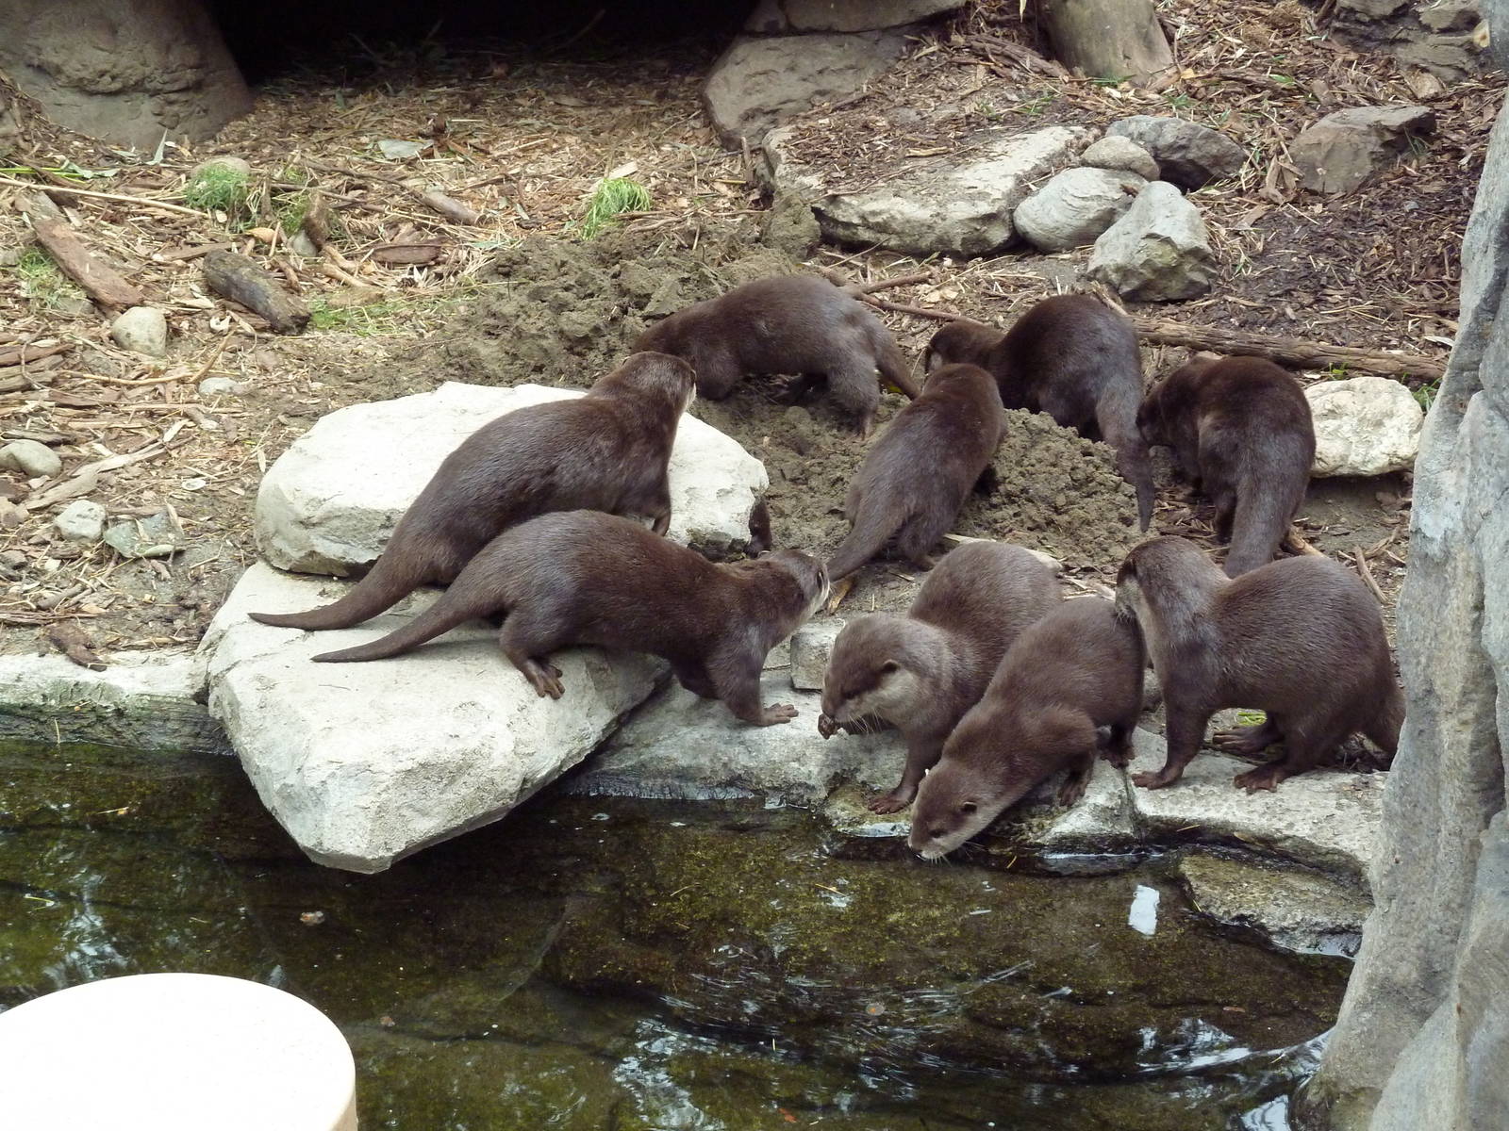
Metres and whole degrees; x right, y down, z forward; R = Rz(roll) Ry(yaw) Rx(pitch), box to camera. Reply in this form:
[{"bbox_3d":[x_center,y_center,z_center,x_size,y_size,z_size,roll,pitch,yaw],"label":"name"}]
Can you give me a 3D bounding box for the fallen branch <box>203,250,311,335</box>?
[{"bbox_3d":[-0.772,-0.426,4.856,0.070,0.060,0.250,-13,27,-26],"label":"fallen branch"}]

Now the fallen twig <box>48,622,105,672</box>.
[{"bbox_3d":[-0.897,0.096,4.149,0.056,0.031,0.138,-16,28,-31],"label":"fallen twig"}]

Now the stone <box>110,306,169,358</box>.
[{"bbox_3d":[-1.000,-0.379,5.105,0.092,0.062,0.075,0,24,0],"label":"stone"}]

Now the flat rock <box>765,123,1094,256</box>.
[{"bbox_3d":[0.299,-0.673,5.494,0.551,0.143,0.428,0,24,0],"label":"flat rock"}]

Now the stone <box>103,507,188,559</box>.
[{"bbox_3d":[-0.825,-0.053,4.240,0.110,0.040,0.110,0,24,0],"label":"stone"}]

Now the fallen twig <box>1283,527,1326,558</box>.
[{"bbox_3d":[0.779,-0.037,4.377,0.022,0.020,0.133,-8,25,-17],"label":"fallen twig"}]

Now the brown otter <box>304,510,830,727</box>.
[{"bbox_3d":[-0.250,0.059,3.933,0.673,0.291,0.178,-3,24,-7],"label":"brown otter"}]

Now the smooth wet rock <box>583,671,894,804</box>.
[{"bbox_3d":[-0.019,0.217,3.854,0.400,0.090,0.280,0,24,0],"label":"smooth wet rock"}]

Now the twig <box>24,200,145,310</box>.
[{"bbox_3d":[-1.159,-0.533,5.420,0.060,0.045,0.490,-14,31,-25],"label":"twig"}]

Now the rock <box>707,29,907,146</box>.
[{"bbox_3d":[0.096,-0.832,5.366,0.350,0.175,0.220,0,24,0],"label":"rock"}]

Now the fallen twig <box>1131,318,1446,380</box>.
[{"bbox_3d":[0.788,-0.326,4.614,0.500,0.050,0.055,5,25,12],"label":"fallen twig"}]

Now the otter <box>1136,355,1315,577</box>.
[{"bbox_3d":[0.639,-0.130,4.176,0.200,0.210,0.480,-8,25,-16],"label":"otter"}]

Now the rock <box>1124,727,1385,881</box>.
[{"bbox_3d":[0.613,0.295,3.815,0.347,0.097,0.250,12,27,25],"label":"rock"}]

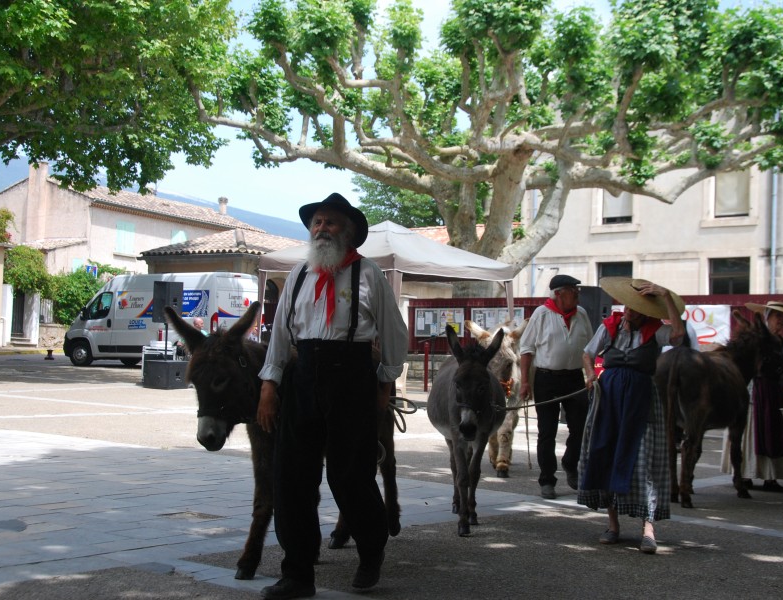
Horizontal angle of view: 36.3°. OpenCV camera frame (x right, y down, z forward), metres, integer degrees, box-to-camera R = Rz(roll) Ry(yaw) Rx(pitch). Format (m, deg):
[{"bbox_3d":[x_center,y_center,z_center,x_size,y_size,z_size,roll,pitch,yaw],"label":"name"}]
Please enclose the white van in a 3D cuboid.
[{"bbox_3d":[-6.313,0.579,32.900,5.400,2.500,2.100,1,-2,30],"label":"white van"}]

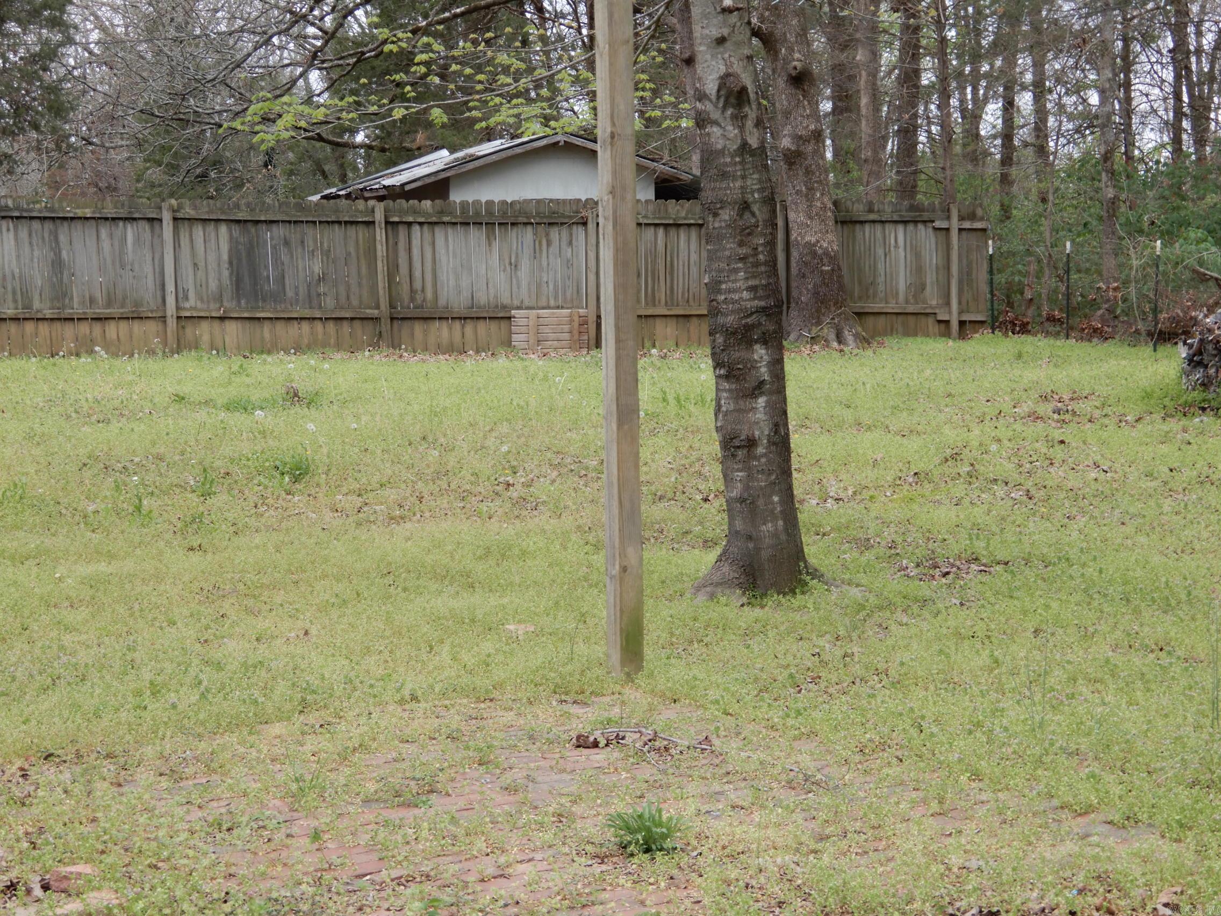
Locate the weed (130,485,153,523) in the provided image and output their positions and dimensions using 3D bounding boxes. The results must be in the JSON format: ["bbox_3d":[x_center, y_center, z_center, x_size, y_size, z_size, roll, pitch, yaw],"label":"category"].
[{"bbox_3d":[-2.676,0.267,13.100,0.140,0.205,0.140,0,6,0],"label":"weed"}]

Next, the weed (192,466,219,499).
[{"bbox_3d":[-2.508,0.154,14.200,0.165,0.175,0.160,0,6,0],"label":"weed"}]

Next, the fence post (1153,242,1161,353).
[{"bbox_3d":[6.007,-1.777,25.200,0.050,1.235,0.050,0,6,0],"label":"fence post"}]

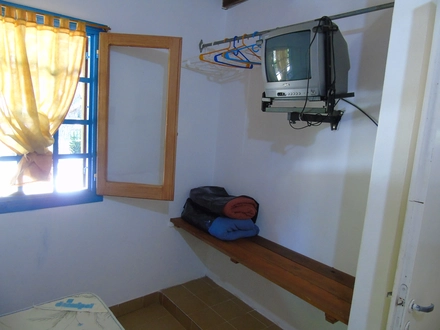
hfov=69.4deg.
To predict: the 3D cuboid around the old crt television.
[{"bbox_3d":[0.489,-0.541,1.683,0.345,0.330,0.367,-15,18,-34],"label":"old crt television"}]

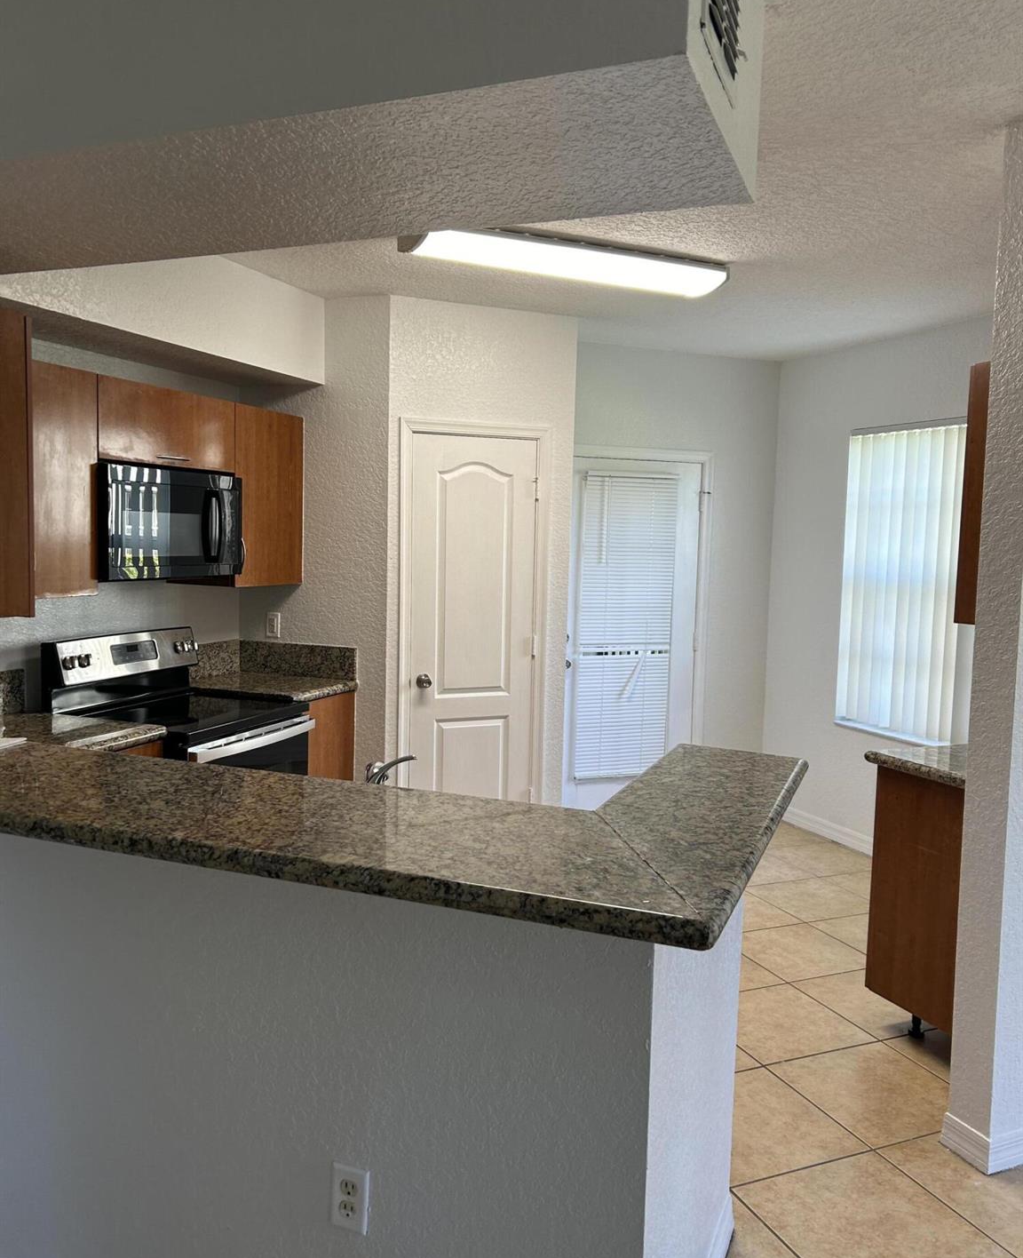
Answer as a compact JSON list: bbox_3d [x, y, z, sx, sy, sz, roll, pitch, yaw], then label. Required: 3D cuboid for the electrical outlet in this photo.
[{"bbox_3d":[-0.278,0.978,1.757,0.070,0.115,0.008,3,5,21],"label":"electrical outlet"}]

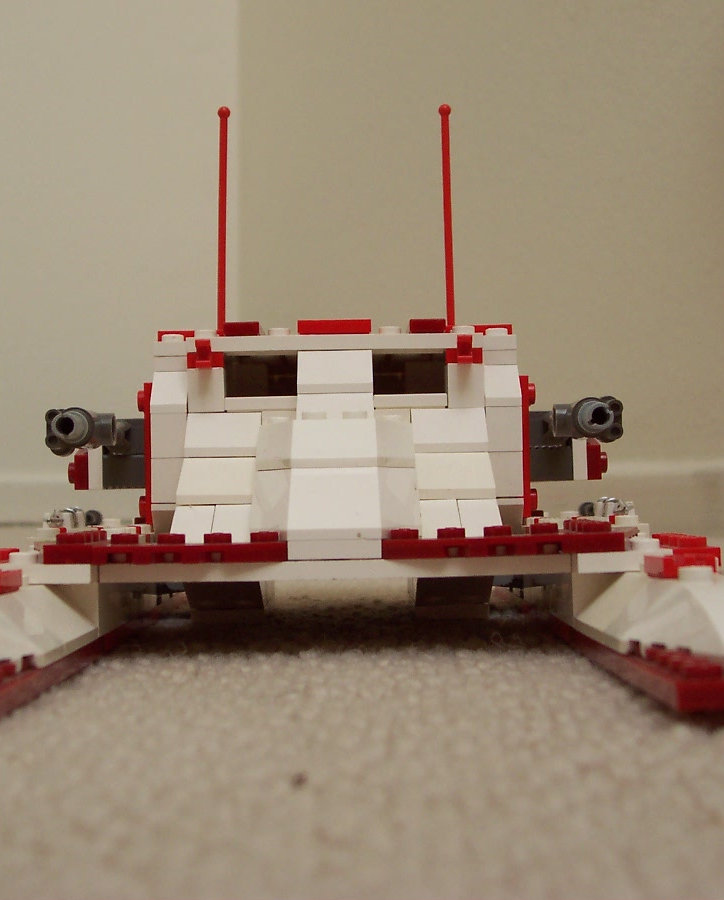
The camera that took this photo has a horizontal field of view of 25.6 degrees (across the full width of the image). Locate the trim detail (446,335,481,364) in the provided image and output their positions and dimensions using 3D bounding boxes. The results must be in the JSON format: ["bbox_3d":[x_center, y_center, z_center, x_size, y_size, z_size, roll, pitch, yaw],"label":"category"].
[{"bbox_3d":[0.022,-0.022,0.346,0.008,0.006,0.012,-1,-1,0],"label":"trim detail"}]

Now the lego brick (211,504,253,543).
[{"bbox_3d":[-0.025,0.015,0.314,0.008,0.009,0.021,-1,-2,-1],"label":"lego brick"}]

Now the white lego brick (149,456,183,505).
[{"bbox_3d":[-0.041,0.007,0.348,0.008,0.010,0.011,-1,-1,0],"label":"white lego brick"}]

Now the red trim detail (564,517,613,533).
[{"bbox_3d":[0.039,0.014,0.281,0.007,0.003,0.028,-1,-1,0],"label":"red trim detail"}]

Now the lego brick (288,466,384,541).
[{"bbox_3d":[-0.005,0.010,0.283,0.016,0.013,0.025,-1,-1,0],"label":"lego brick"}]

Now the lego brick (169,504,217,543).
[{"bbox_3d":[-0.033,0.015,0.314,0.008,0.010,0.023,-1,-1,0],"label":"lego brick"}]

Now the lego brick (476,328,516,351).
[{"bbox_3d":[0.030,-0.024,0.355,0.008,0.004,0.008,-1,-1,0],"label":"lego brick"}]

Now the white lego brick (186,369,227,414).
[{"bbox_3d":[-0.034,-0.013,0.346,0.008,0.010,0.009,-1,-1,0],"label":"white lego brick"}]

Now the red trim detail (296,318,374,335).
[{"bbox_3d":[-0.006,-0.026,0.350,0.016,0.003,0.011,-1,-1,0],"label":"red trim detail"}]

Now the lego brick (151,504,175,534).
[{"bbox_3d":[-0.041,0.016,0.350,0.008,0.010,0.014,-1,-1,0],"label":"lego brick"}]

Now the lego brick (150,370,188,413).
[{"bbox_3d":[-0.042,-0.013,0.351,0.008,0.010,0.016,-1,-1,0],"label":"lego brick"}]

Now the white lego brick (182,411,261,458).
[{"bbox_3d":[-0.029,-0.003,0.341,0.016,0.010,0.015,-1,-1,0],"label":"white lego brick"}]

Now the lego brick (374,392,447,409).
[{"bbox_3d":[0.010,-0.010,0.348,0.016,0.003,0.009,-1,-1,0],"label":"lego brick"}]

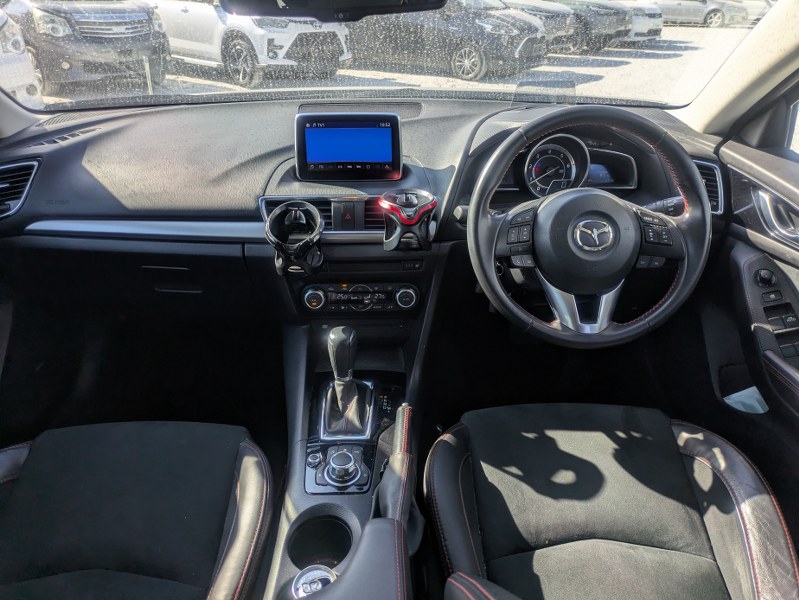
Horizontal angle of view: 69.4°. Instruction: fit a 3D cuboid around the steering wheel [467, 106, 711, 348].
[{"bbox_3d":[0.287,-0.111,0.901,0.370,0.370,0.105,1,2,-2],"label":"steering wheel"}]

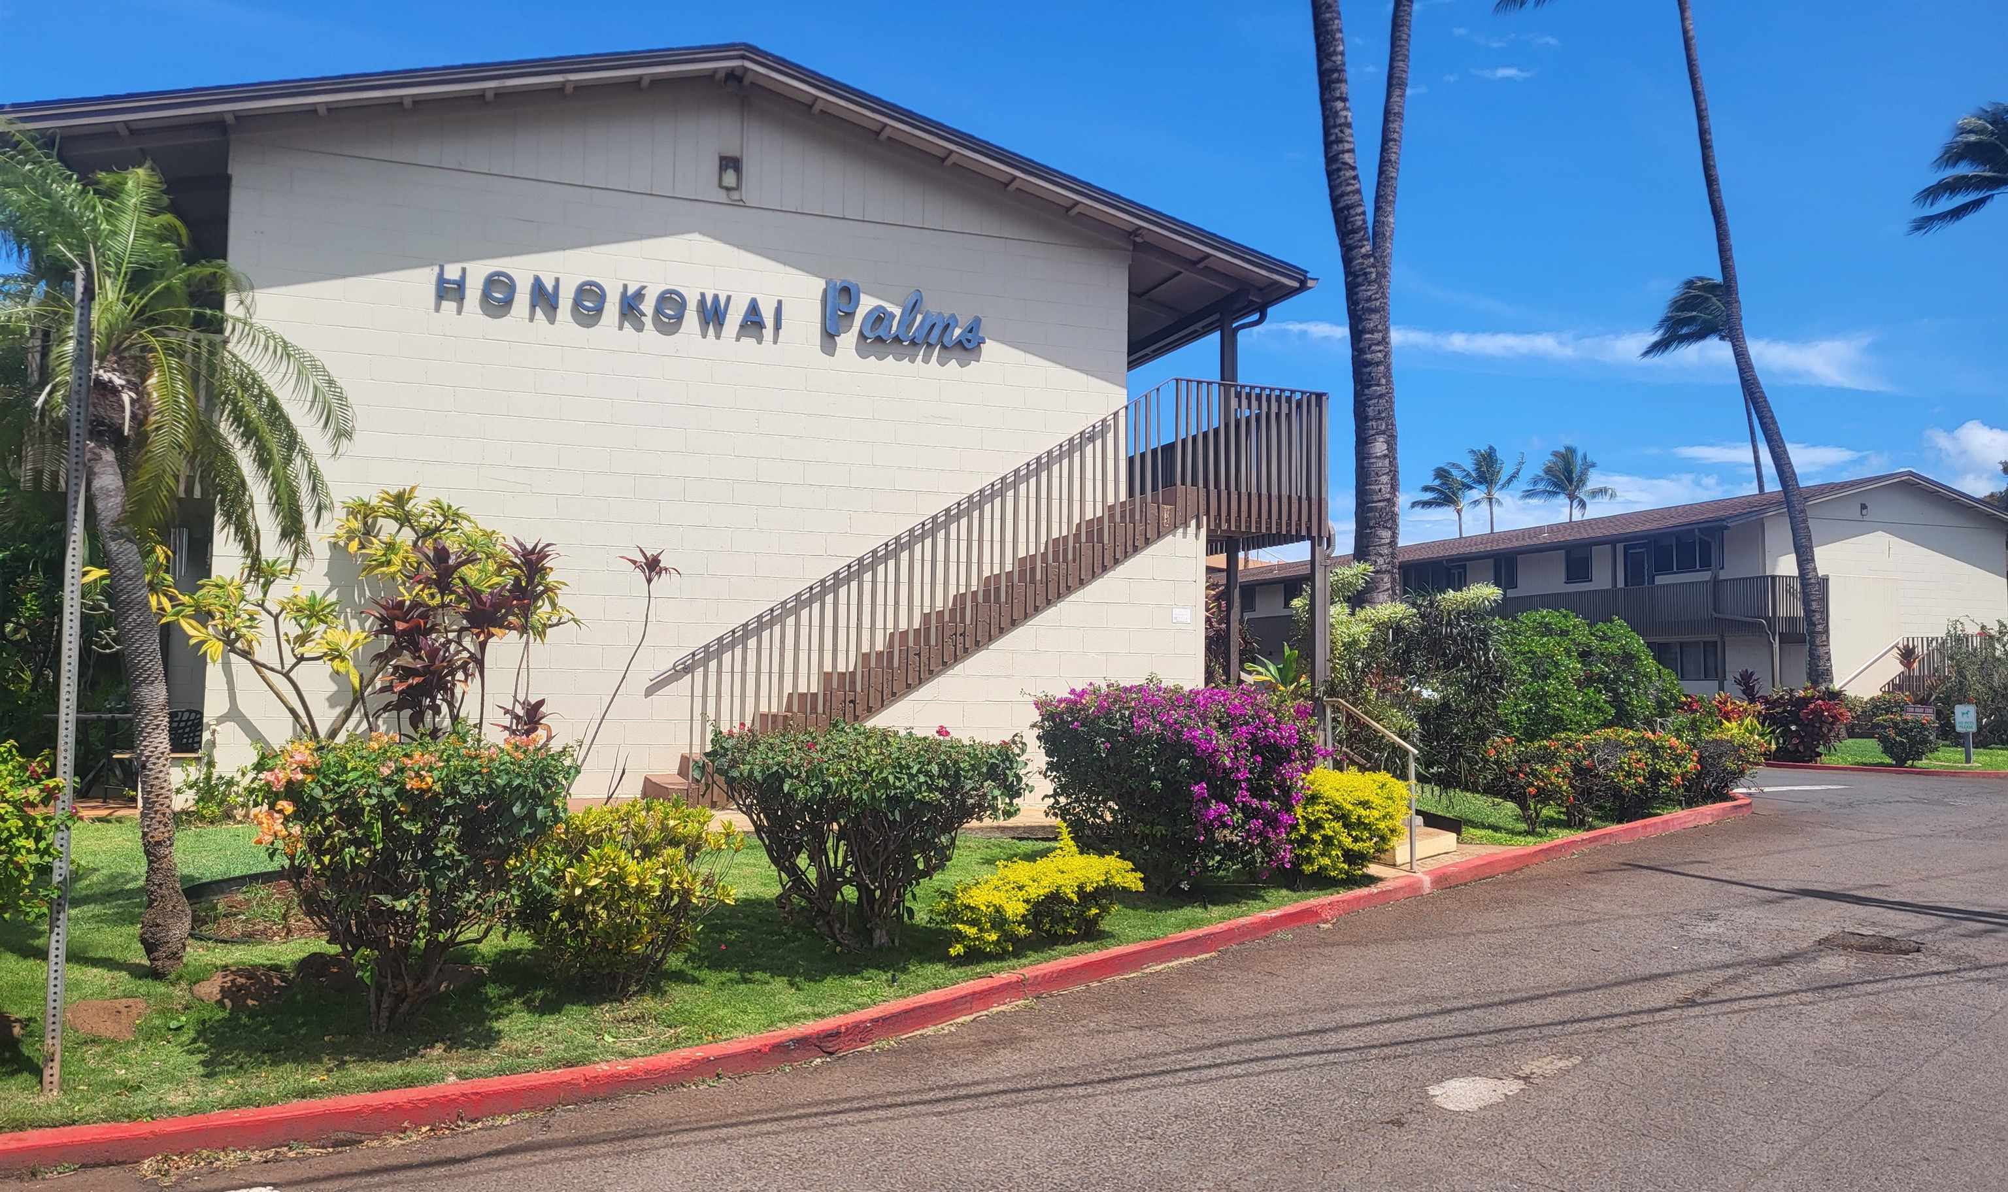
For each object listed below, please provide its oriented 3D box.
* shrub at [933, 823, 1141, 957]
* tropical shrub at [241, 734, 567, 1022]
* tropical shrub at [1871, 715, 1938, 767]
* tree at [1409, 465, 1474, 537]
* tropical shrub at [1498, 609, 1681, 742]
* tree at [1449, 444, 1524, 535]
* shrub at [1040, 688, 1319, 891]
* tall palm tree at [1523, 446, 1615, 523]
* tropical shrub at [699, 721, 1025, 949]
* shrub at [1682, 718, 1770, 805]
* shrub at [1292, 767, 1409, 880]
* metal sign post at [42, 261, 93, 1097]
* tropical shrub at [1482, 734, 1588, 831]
[{"bbox_3d":[0.172,1.658,8.500,1.202,0.760,1.000,1,-5,0],"label":"shrub"},{"bbox_3d":[-2.428,1.141,6.176,1.263,1.217,1.220,2,-5,-21],"label":"tropical shrub"},{"bbox_3d":[15.702,2.530,26.300,1.176,0.930,1.100,1,-5,0],"label":"tropical shrub"},{"bbox_3d":[30.689,0.312,105.348,4.770,19.125,5.000,-1,-5,16],"label":"tree"},{"bbox_3d":[6.821,1.249,17.561,1.996,2.193,2.100,-1,-5,21],"label":"tropical shrub"},{"bbox_3d":[33.098,-0.384,103.400,4.943,20.226,5.200,-1,-5,18],"label":"tree"},{"bbox_3d":[1.108,1.204,9.685,1.811,1.308,1.500,0,-5,7],"label":"shrub"},{"bbox_3d":[31.418,-0.721,83.367,5.200,15.300,5.000,1,-5,0],"label":"tall palm tree"},{"bbox_3d":[-0.718,1.193,7.627,1.643,1.105,1.350,1,-5,-5],"label":"tropical shrub"},{"bbox_3d":[8.957,2.052,18.700,1.089,1.089,1.100,1,-5,0],"label":"shrub"},{"bbox_3d":[2.518,1.637,11.004,0.870,0.762,0.850,-1,-5,13],"label":"shrub"},{"bbox_3d":[-3.316,0.285,5.345,0.055,2.937,0.050,2,-3,-32],"label":"metal sign post"},{"bbox_3d":[5.053,1.776,14.350,1.015,0.940,1.000,1,-5,0],"label":"tropical shrub"}]

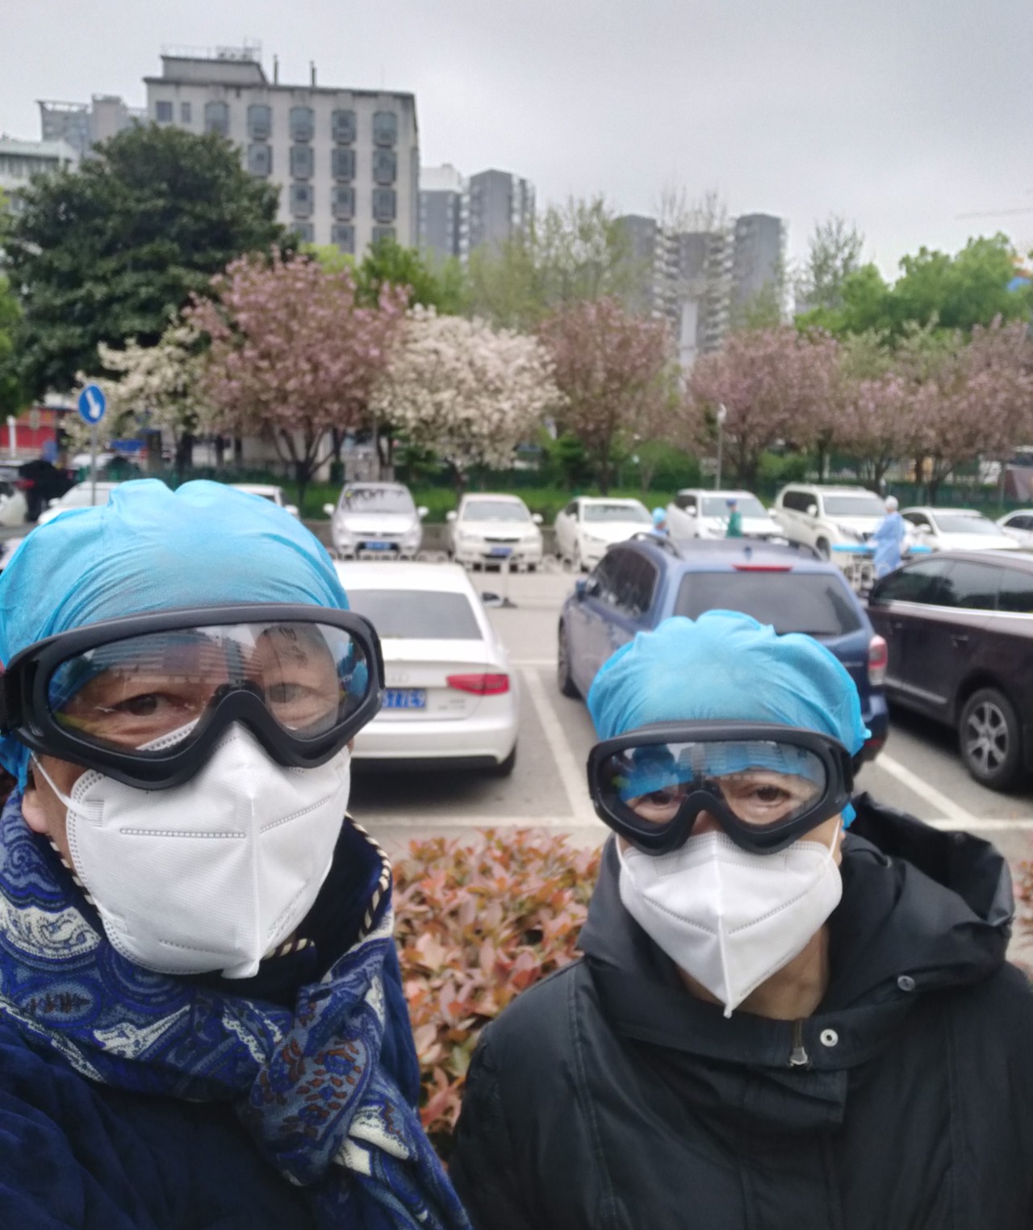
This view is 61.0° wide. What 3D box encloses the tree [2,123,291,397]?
[{"bbox_3d":[-14.224,-12.044,34.000,11.421,13.860,11.000,1,10,-5],"label":"tree"}]

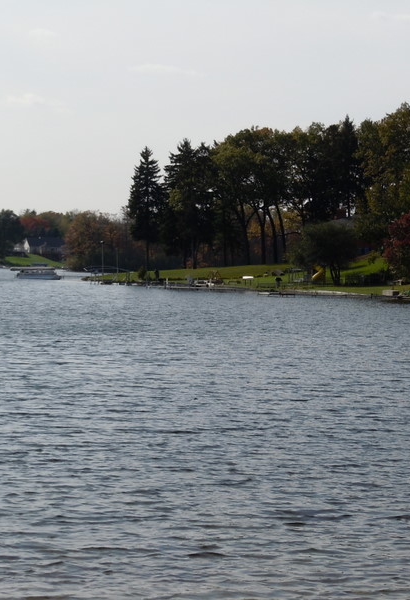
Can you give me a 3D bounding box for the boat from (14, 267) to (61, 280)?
[{"bbox_3d":[-30.379,-4.742,425.000,8.600,2.350,2.500,0,1,6],"label":"boat"}]

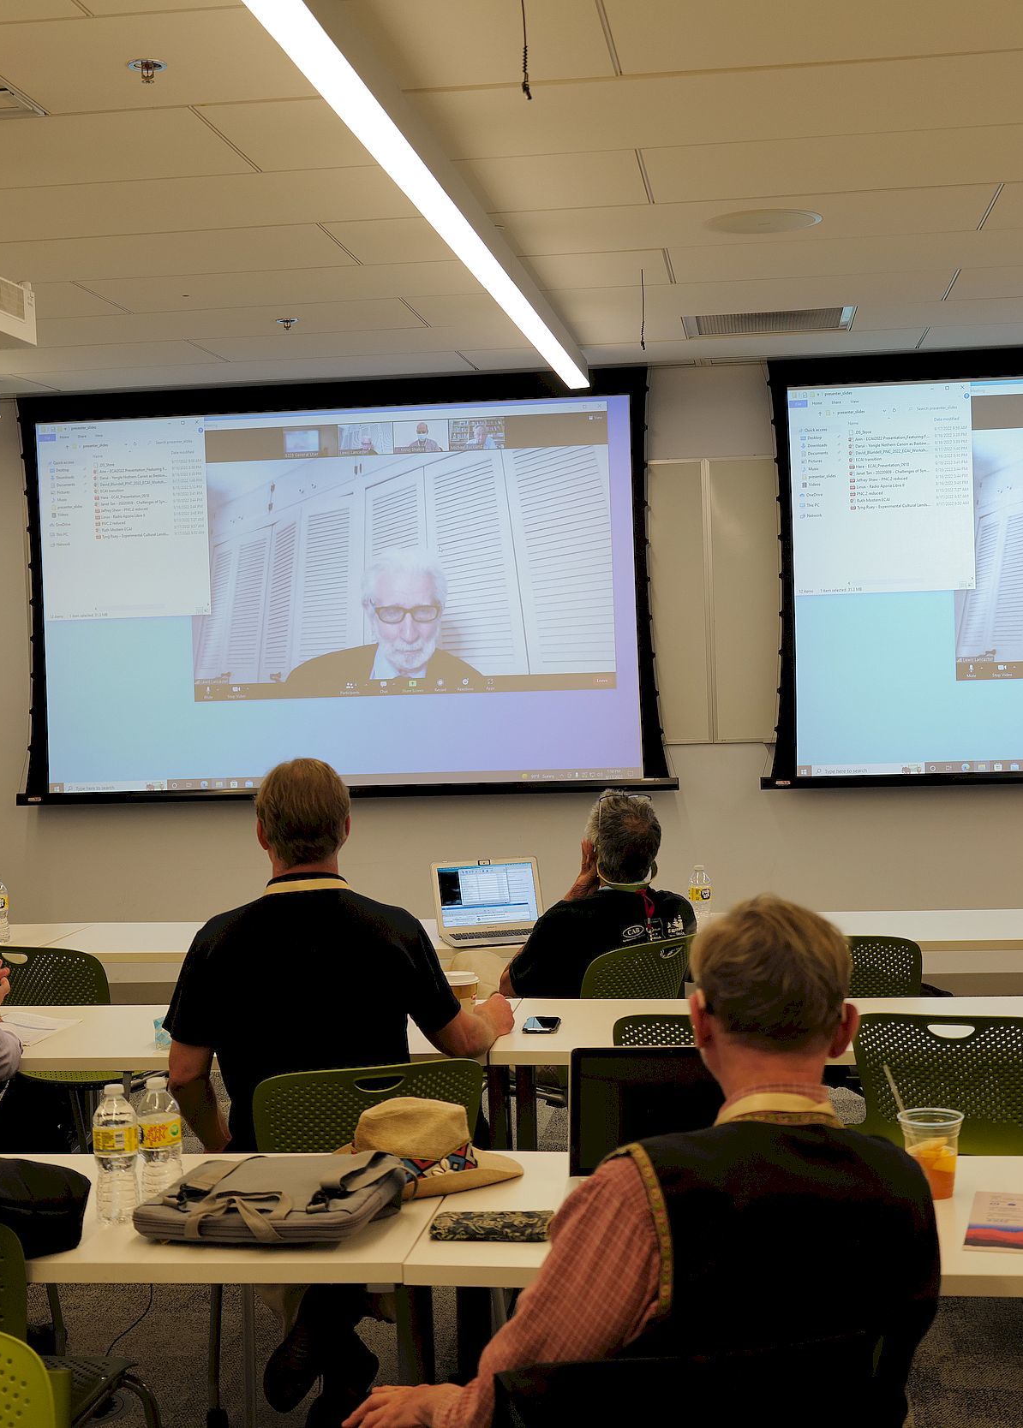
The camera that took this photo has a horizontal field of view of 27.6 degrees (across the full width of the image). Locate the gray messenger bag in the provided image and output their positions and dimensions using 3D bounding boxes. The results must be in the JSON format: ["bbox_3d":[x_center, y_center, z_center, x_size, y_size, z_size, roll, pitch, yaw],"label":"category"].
[{"bbox_3d":[-0.343,0.723,3.107,0.350,0.070,0.315,-1,2,12],"label":"gray messenger bag"}]

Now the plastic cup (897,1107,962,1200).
[{"bbox_3d":[0.625,0.658,3.108,0.098,0.120,0.098,-2,2,7],"label":"plastic cup"}]

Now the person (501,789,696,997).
[{"bbox_3d":[0.211,0.791,5.582,0.570,1.210,0.740,-3,2,-35],"label":"person"}]

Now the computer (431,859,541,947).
[{"bbox_3d":[-0.031,0.542,5.976,0.325,0.216,0.310,-2,2,-16],"label":"computer"}]

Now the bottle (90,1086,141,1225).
[{"bbox_3d":[-0.594,0.657,3.120,0.066,0.203,0.066,-2,2,7],"label":"bottle"}]

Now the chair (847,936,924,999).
[{"bbox_3d":[0.848,0.967,5.546,0.570,0.820,0.550,-2,2,7],"label":"chair"}]

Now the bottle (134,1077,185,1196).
[{"bbox_3d":[-0.538,0.658,3.191,0.066,0.203,0.066,-2,2,7],"label":"bottle"}]

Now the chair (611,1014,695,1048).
[{"bbox_3d":[0.467,1.005,4.425,0.520,0.830,0.560,-2,2,5],"label":"chair"}]

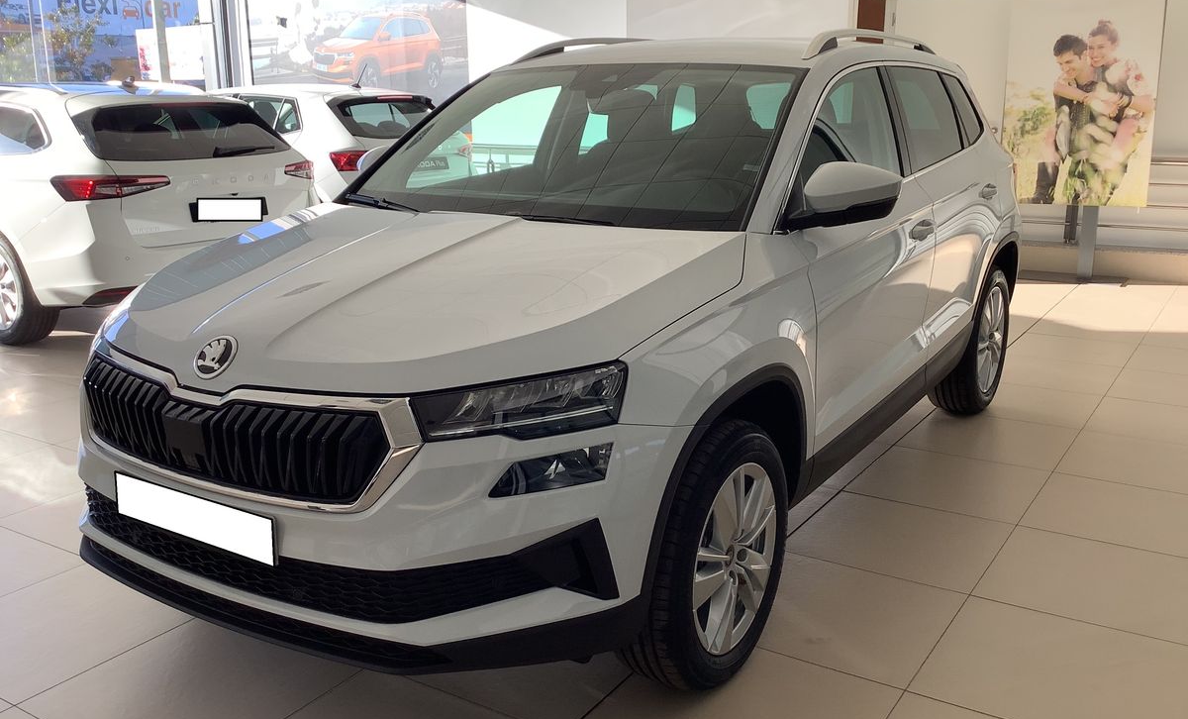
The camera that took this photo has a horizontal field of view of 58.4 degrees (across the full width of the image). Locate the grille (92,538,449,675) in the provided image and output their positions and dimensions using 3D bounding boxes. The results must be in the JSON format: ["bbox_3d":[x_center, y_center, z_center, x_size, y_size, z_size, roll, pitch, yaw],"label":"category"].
[{"bbox_3d":[-0.838,0.514,2.390,1.260,0.090,0.150,8,17,32],"label":"grille"}]

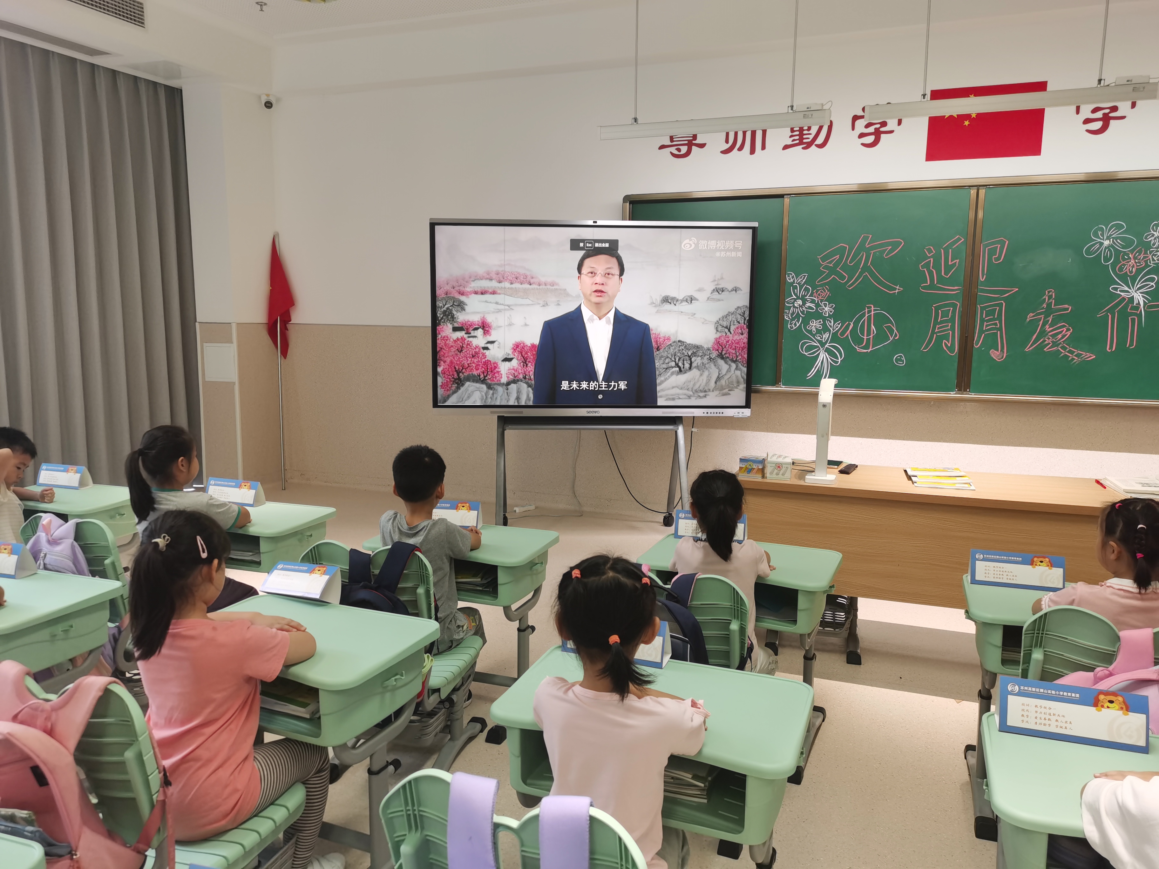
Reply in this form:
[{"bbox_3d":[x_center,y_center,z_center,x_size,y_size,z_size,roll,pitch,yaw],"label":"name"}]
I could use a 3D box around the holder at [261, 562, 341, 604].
[{"bbox_3d":[-0.767,0.408,2.521,0.252,0.097,0.076,-1,-22,34],"label":"holder"}]

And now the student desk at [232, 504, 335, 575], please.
[{"bbox_3d":[-1.335,0.618,3.622,0.620,0.610,0.460,3,8,19],"label":"student desk"}]

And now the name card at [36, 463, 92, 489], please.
[{"bbox_3d":[-2.346,0.187,4.118,0.252,0.097,0.076,3,8,18],"label":"name card"}]

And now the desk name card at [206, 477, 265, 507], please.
[{"bbox_3d":[-1.436,0.237,3.768,0.252,0.097,0.076,3,8,19],"label":"desk name card"}]

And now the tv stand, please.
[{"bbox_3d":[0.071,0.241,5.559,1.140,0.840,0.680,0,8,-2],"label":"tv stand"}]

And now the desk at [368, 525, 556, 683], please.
[{"bbox_3d":[-0.397,0.654,3.156,0.600,0.596,0.450,4,8,23],"label":"desk"}]

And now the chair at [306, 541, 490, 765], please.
[{"bbox_3d":[-0.531,0.656,2.813,0.455,0.760,0.540,3,8,19],"label":"chair"}]

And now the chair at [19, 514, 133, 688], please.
[{"bbox_3d":[-1.492,0.603,3.001,0.450,0.730,0.440,4,8,23],"label":"chair"}]

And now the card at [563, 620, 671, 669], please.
[{"bbox_3d":[0.089,0.476,2.153,0.252,0.097,0.076,3,8,22],"label":"card"}]

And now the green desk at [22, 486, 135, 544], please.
[{"bbox_3d":[-2.134,0.546,3.840,0.600,0.600,0.450,4,8,23],"label":"green desk"}]

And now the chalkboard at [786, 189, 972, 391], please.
[{"bbox_3d":[1.714,-0.835,5.323,1.026,1.152,0.040,4,8,23],"label":"chalkboard"}]

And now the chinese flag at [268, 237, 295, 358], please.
[{"bbox_3d":[-2.277,-1.042,6.897,0.190,0.915,0.150,4,8,23],"label":"chinese flag"}]

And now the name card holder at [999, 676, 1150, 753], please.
[{"bbox_3d":[0.943,0.529,1.735,0.252,0.097,0.076,3,8,19],"label":"name card holder"}]

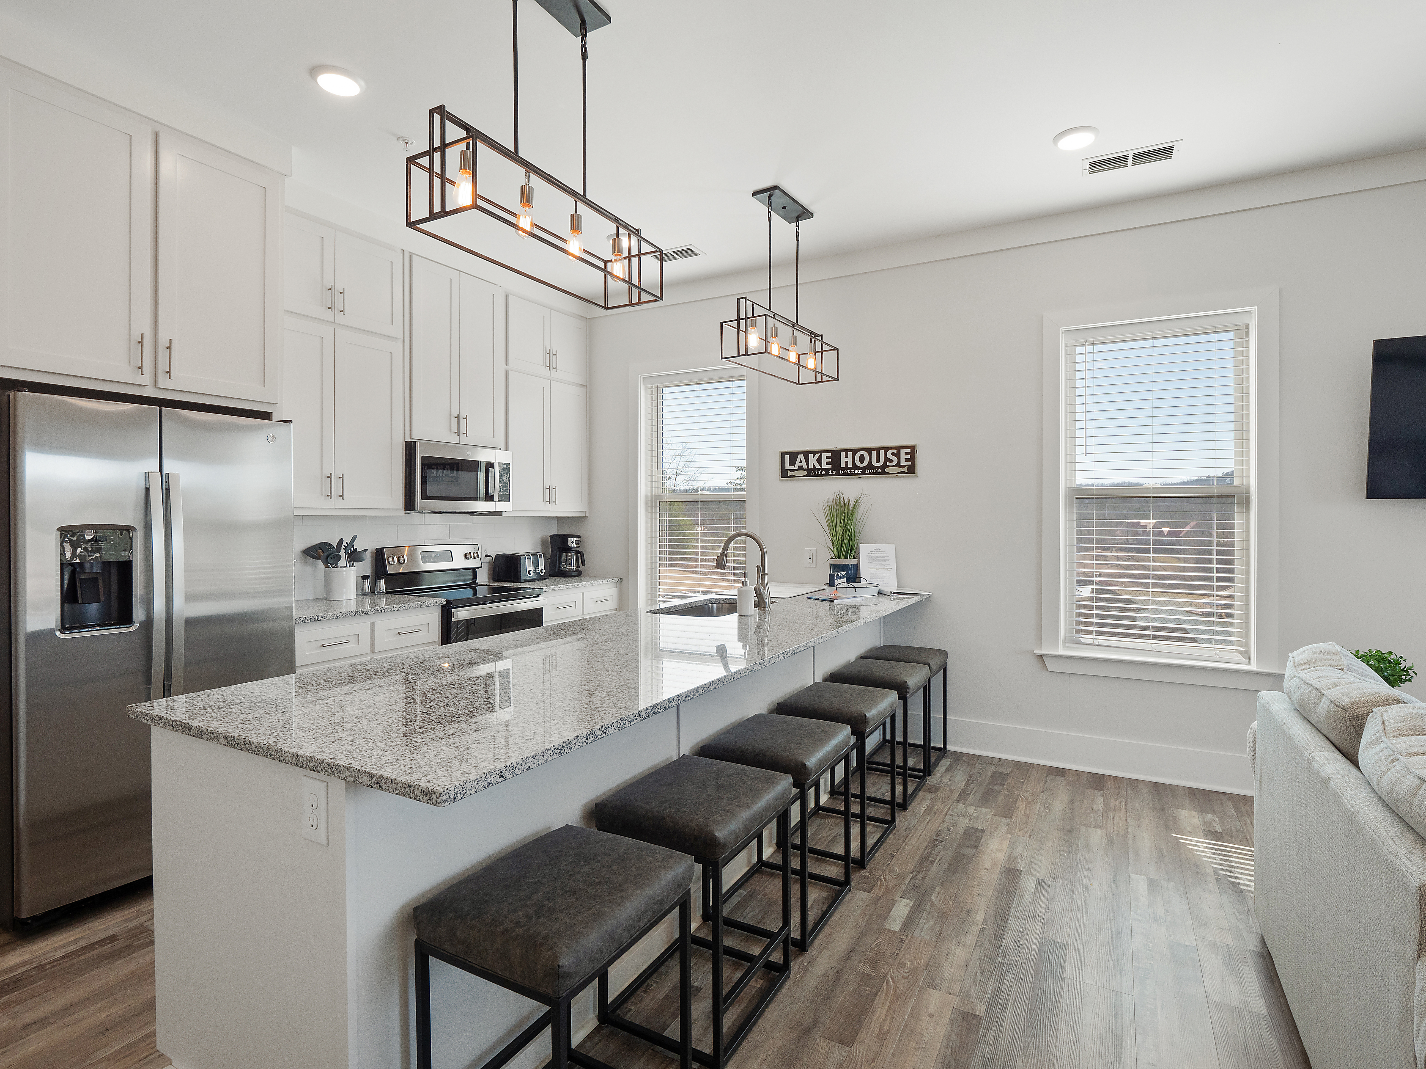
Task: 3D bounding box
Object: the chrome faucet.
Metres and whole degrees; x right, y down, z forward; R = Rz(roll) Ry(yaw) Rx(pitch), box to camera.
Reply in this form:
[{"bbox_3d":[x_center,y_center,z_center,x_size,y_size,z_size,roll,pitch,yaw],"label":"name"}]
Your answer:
[{"bbox_3d":[0.151,0.175,3.741,0.295,0.395,0.100,1,1,28],"label":"chrome faucet"}]

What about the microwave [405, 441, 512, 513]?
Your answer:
[{"bbox_3d":[-1.630,-0.325,4.486,0.402,0.392,0.754,1,1,28],"label":"microwave"}]

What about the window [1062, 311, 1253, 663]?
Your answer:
[{"bbox_3d":[2.305,-0.235,3.888,0.855,1.775,0.100,1,1,28],"label":"window"}]

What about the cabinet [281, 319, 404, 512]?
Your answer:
[{"bbox_3d":[-2.078,-0.594,3.858,0.320,0.965,0.850,1,1,28],"label":"cabinet"}]

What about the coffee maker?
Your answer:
[{"bbox_3d":[-1.095,0.165,5.481,0.211,0.311,0.181,1,1,36],"label":"coffee maker"}]

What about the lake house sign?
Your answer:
[{"bbox_3d":[0.817,-0.439,4.594,0.879,0.186,0.018,1,1,28],"label":"lake house sign"}]

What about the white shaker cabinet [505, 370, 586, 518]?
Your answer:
[{"bbox_3d":[-1.298,-0.620,5.301,0.320,0.975,0.850,1,1,28],"label":"white shaker cabinet"}]

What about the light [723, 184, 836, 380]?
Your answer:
[{"bbox_3d":[0.389,-1.310,3.927,0.235,0.880,1.000,1,1,28],"label":"light"}]

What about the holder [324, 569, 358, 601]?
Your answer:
[{"bbox_3d":[-2.022,0.271,4.018,0.156,0.161,0.156,1,1,28],"label":"holder"}]

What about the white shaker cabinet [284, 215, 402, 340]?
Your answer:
[{"bbox_3d":[-2.074,-1.328,3.843,0.320,0.505,0.850,1,1,28],"label":"white shaker cabinet"}]

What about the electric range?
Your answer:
[{"bbox_3d":[-1.521,0.673,4.506,0.680,1.190,0.760,1,1,28],"label":"electric range"}]

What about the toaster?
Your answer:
[{"bbox_3d":[-1.356,0.230,5.194,0.266,0.191,0.261,1,1,28],"label":"toaster"}]

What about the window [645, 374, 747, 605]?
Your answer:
[{"bbox_3d":[-0.134,-0.249,5.161,0.824,1.658,0.055,1,1,28],"label":"window"}]

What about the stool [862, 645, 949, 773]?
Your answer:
[{"bbox_3d":[1.096,0.964,4.161,0.367,0.618,0.432,1,1,28],"label":"stool"}]

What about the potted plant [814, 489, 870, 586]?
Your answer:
[{"bbox_3d":[0.785,0.039,4.494,0.300,0.602,0.290,1,1,28],"label":"potted plant"}]

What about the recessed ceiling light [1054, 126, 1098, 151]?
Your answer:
[{"bbox_3d":[1.570,-1.712,3.212,0.188,0.026,0.188,1,1,28],"label":"recessed ceiling light"}]

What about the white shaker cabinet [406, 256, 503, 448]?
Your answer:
[{"bbox_3d":[-1.687,-1.071,4.567,0.320,1.055,0.745,1,1,28],"label":"white shaker cabinet"}]

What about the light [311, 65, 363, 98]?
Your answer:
[{"bbox_3d":[-1.414,-1.702,2.789,0.188,0.026,0.188,0,1,0],"label":"light"}]

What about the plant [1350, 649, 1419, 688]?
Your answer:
[{"bbox_3d":[2.858,0.623,3.162,0.260,0.250,0.260,1,1,28],"label":"plant"}]

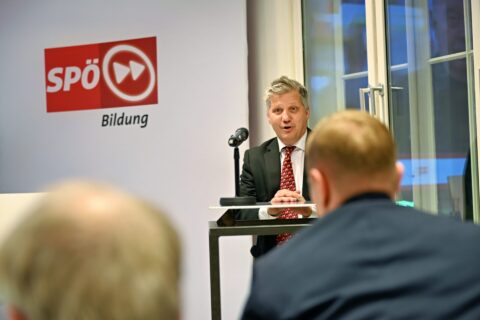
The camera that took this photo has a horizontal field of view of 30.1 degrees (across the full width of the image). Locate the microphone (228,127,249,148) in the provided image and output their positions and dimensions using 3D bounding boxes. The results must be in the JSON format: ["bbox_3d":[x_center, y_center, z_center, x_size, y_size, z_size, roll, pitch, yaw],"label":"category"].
[{"bbox_3d":[-0.007,-0.082,3.270,0.056,0.060,0.150,-3,11,20],"label":"microphone"}]

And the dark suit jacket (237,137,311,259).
[{"bbox_3d":[0.243,0.230,3.460,0.500,0.680,0.380,-3,-2,16],"label":"dark suit jacket"}]

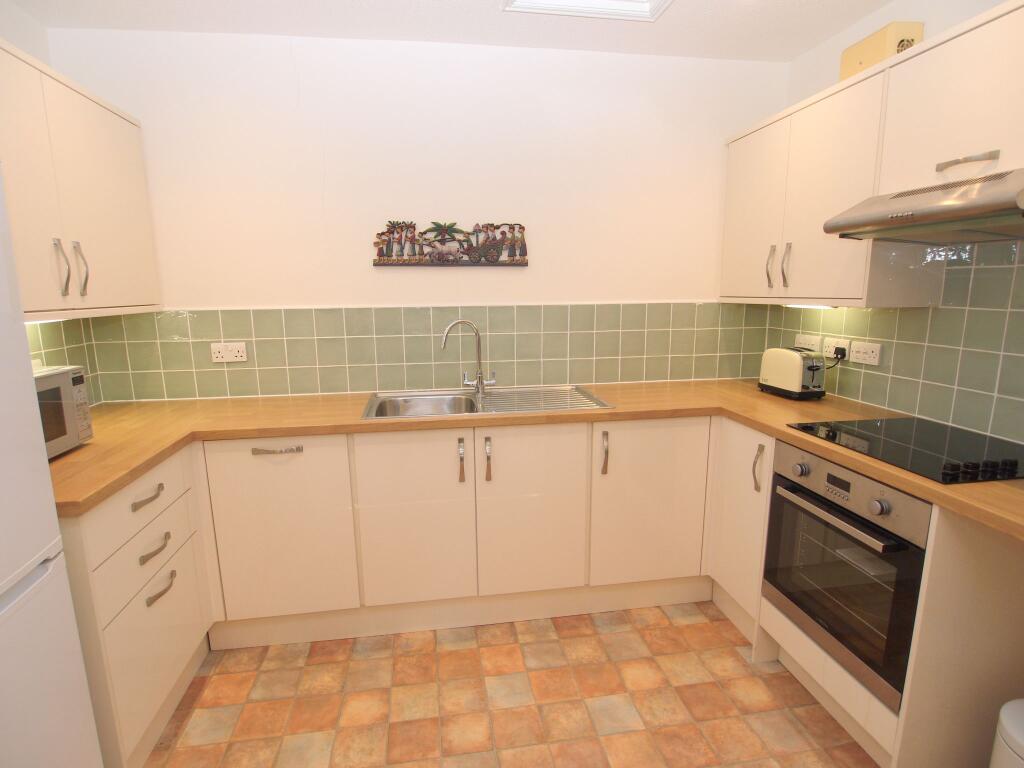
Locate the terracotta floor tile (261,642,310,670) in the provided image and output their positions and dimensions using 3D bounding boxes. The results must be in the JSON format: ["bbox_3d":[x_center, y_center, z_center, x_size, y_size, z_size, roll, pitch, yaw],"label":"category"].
[{"bbox_3d":[-0.882,1.071,2.085,0.164,0.010,0.148,-2,11,-9],"label":"terracotta floor tile"}]

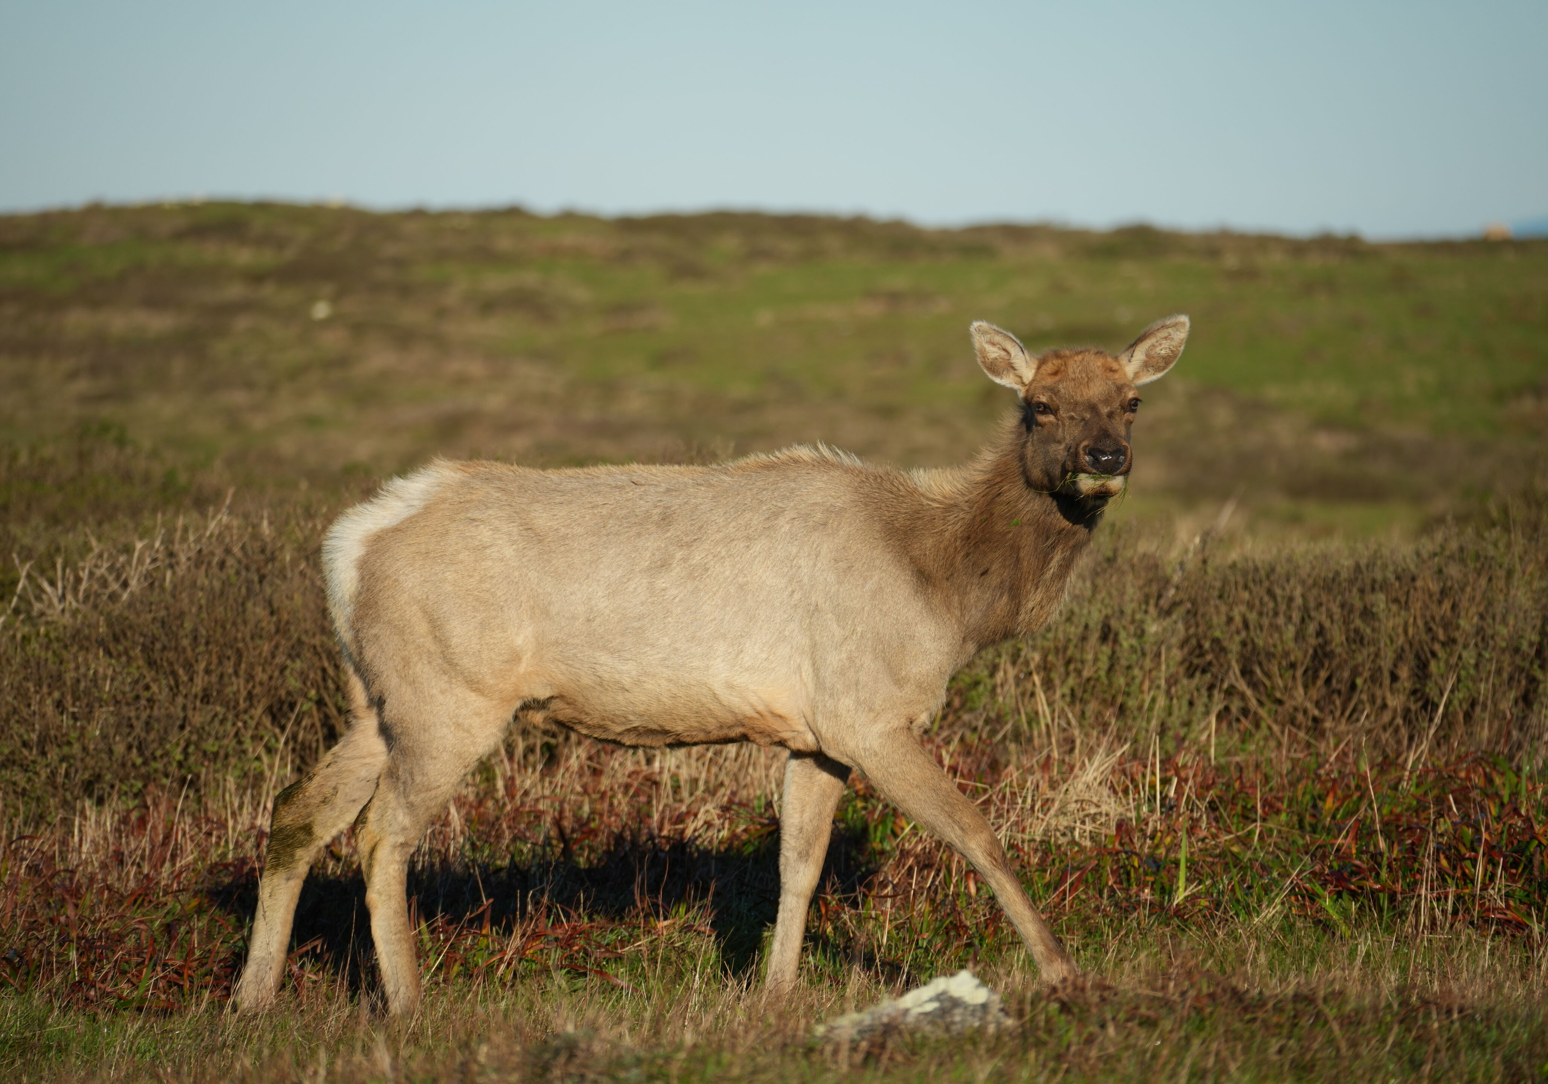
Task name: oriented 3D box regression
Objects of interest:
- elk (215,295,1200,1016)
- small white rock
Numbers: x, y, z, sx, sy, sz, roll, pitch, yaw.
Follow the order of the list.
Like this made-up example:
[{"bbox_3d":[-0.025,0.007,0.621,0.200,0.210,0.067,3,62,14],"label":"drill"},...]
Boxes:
[{"bbox_3d":[-0.126,0.257,27.400,1.930,1.450,0.550,0,1,-7],"label":"elk"},{"bbox_3d":[0.267,0.892,25.900,0.370,0.150,0.270,0,1,0],"label":"small white rock"}]

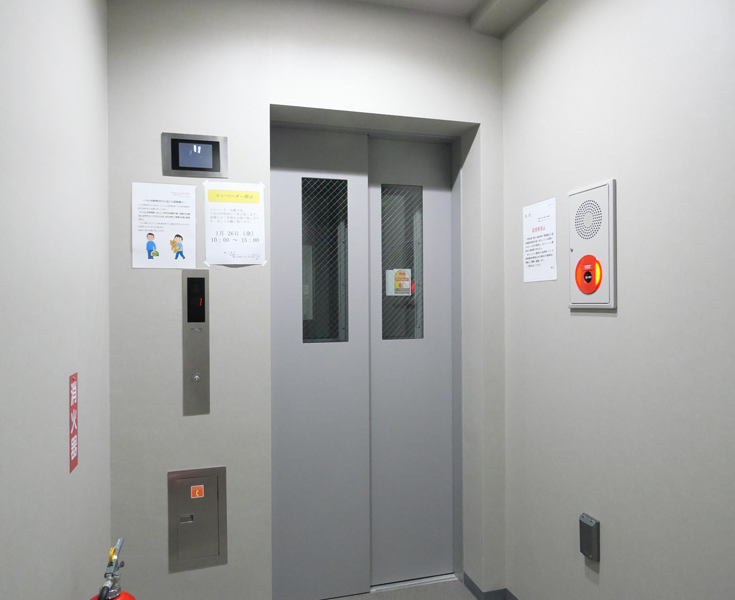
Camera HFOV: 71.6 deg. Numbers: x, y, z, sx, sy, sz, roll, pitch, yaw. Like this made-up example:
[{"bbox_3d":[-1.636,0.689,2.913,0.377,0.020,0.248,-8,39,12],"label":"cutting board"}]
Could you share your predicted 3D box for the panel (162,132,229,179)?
[{"bbox_3d":[-0.613,-0.515,1.822,0.222,0.152,0.014,0,0,-16],"label":"panel"}]

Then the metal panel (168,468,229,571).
[{"bbox_3d":[-0.601,0.783,1.811,0.199,0.353,0.015,0,0,-16],"label":"metal panel"}]

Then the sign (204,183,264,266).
[{"bbox_3d":[-0.482,-0.279,1.861,0.209,0.298,0.006,0,0,-16],"label":"sign"}]

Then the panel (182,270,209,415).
[{"bbox_3d":[-0.610,0.152,1.817,0.091,0.520,0.012,0,0,-16],"label":"panel"}]

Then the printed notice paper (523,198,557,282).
[{"bbox_3d":[0.649,-0.219,1.933,0.006,0.298,0.206,0,0,-16],"label":"printed notice paper"}]

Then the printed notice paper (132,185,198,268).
[{"bbox_3d":[-0.713,-0.259,1.795,0.210,0.296,0.006,0,0,-16],"label":"printed notice paper"}]

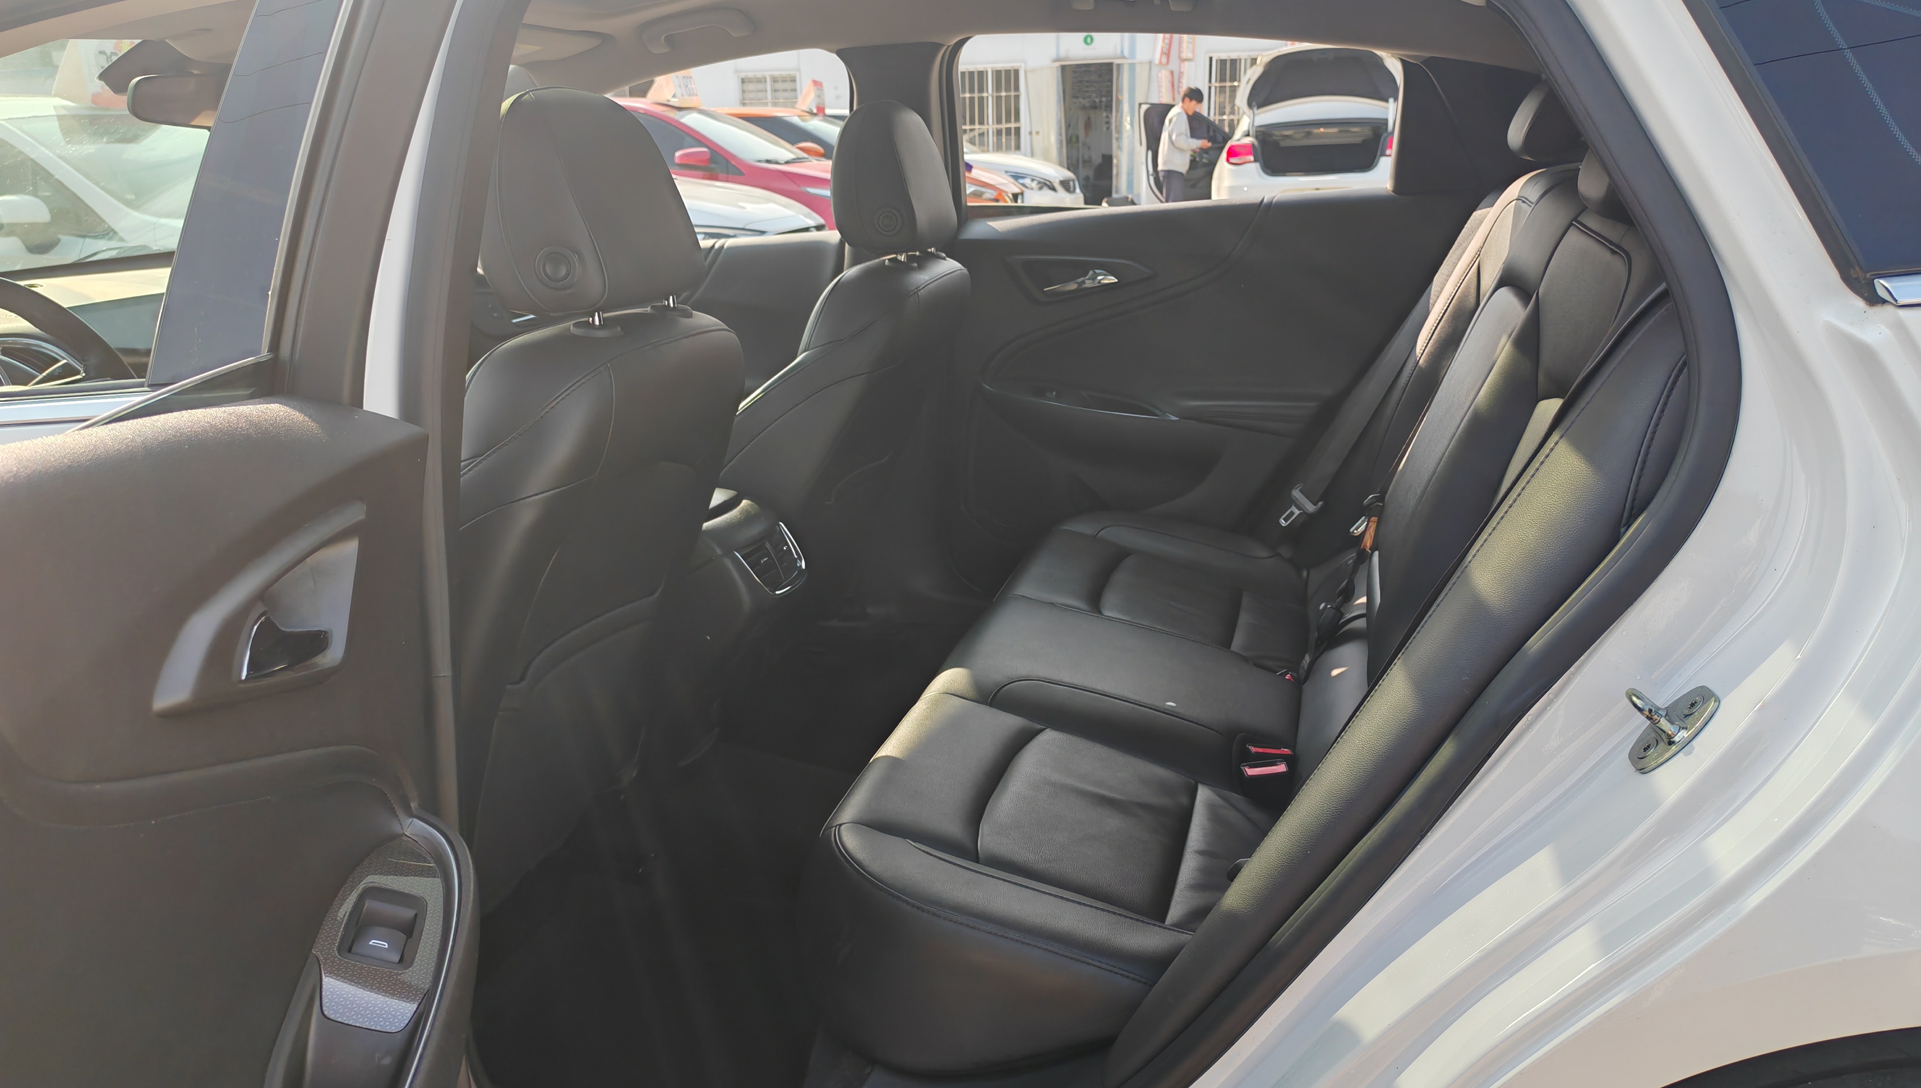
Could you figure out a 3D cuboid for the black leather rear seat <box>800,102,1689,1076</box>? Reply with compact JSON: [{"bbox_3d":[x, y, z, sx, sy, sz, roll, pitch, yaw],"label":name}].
[{"bbox_3d":[0.403,-0.099,1.735,0.810,0.860,1.340,4,15,13],"label":"black leather rear seat"}]

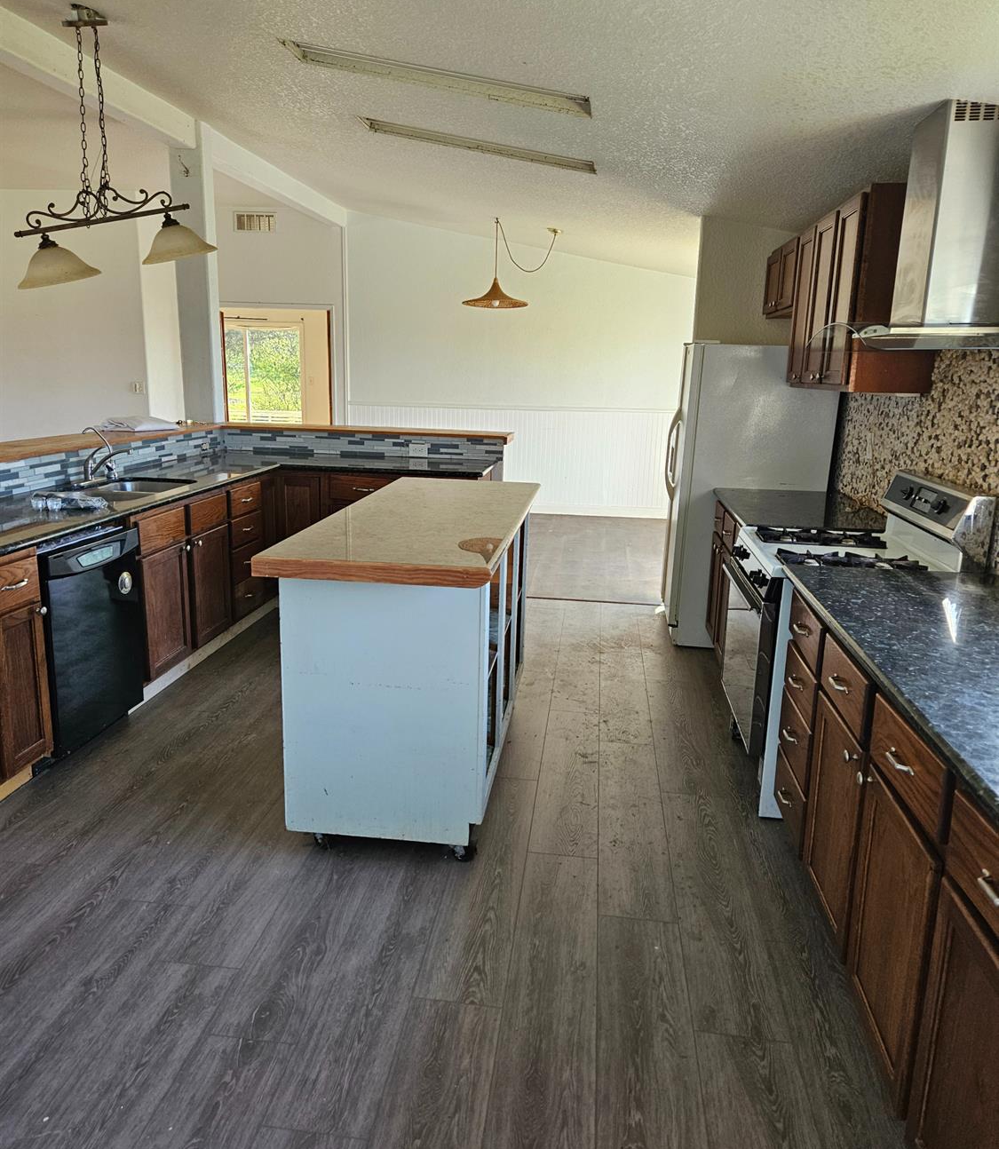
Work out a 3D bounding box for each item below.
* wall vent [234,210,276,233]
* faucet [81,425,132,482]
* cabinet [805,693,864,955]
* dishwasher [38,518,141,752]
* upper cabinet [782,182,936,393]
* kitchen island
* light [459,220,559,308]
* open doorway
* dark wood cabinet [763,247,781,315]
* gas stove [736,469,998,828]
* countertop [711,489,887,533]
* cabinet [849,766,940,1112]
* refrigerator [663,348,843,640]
[{"bbox_3d":[-2.515,-3.624,9.101,0.448,0.199,0.030,3,13,6],"label":"wall vent"},{"bbox_3d":[-1.992,-0.606,4.494,0.240,0.267,0.200,3,13,6],"label":"faucet"},{"bbox_3d":[1.190,0.662,2.361,0.596,0.551,0.477,3,13,6],"label":"cabinet"},{"bbox_3d":[-1.827,0.242,3.461,0.606,0.795,0.601,3,13,6],"label":"dishwasher"},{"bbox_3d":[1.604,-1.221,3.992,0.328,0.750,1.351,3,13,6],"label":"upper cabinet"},{"bbox_3d":[-0.272,0.219,3.645,0.710,0.970,1.989,3,13,6],"label":"kitchen island"},{"bbox_3d":[0.100,-2.606,7.416,0.825,0.691,0.546,3,13,6],"label":"light"},{"bbox_3d":[-2.370,-1.817,9.569,1.242,2.076,0.129,3,13,6],"label":"open doorway"},{"bbox_3d":[1.749,-1.686,5.124,0.328,0.351,0.447,3,13,6],"label":"dark wood cabinet"},{"bbox_3d":[1.255,0.222,3.363,0.734,1.173,0.757,3,13,6],"label":"gas stove"},{"bbox_3d":[1.440,-0.296,4.250,0.678,0.050,1.224,3,13,6],"label":"countertop"},{"bbox_3d":[1.021,0.760,1.864,0.400,0.546,0.429,3,13,6],"label":"cabinet"},{"bbox_3d":[1.413,-0.486,5.286,0.848,1.691,0.860,3,13,6],"label":"refrigerator"}]

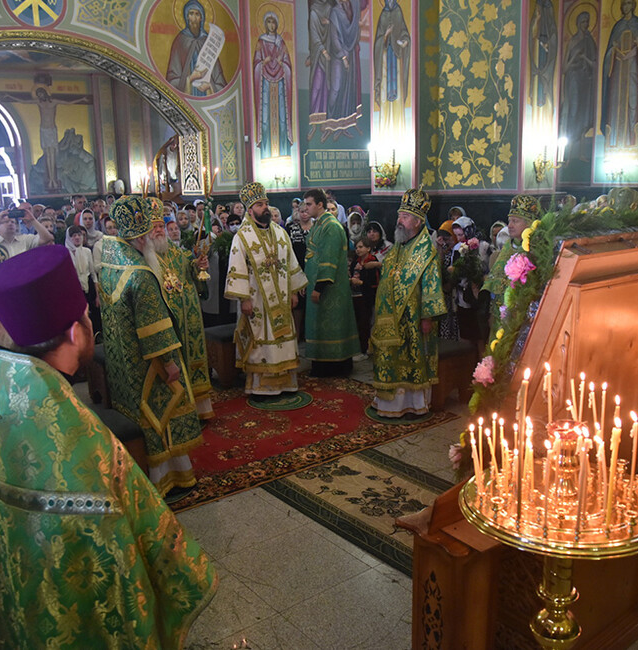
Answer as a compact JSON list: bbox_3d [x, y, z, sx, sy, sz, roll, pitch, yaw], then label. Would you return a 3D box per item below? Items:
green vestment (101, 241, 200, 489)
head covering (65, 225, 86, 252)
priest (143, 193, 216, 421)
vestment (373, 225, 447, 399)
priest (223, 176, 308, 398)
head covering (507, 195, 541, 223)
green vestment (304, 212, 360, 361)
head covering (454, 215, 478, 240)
[{"bbox_3d":[-0.968,0.236,4.036,0.540,1.460,0.650,-10,14,-36],"label":"green vestment"},{"bbox_3d":[-2.576,-0.915,6.900,0.210,0.300,0.250,-9,13,-33],"label":"head covering"},{"bbox_3d":[-1.167,-0.077,5.228,0.560,1.840,0.700,8,15,40],"label":"priest"},{"bbox_3d":[0.722,-0.115,5.339,0.500,1.360,0.690,-10,14,-36],"label":"vestment"},{"bbox_3d":[-0.499,-0.316,6.046,0.770,1.955,0.470,-9,14,-34],"label":"priest"},{"bbox_3d":[1.595,-0.902,5.050,0.260,0.220,0.260,-8,13,-28],"label":"head covering"},{"bbox_3d":[0.128,-0.380,6.638,0.500,1.509,0.560,-7,13,-25],"label":"green vestment"},{"bbox_3d":[1.527,-1.016,6.800,0.220,0.270,0.250,9,15,41],"label":"head covering"}]

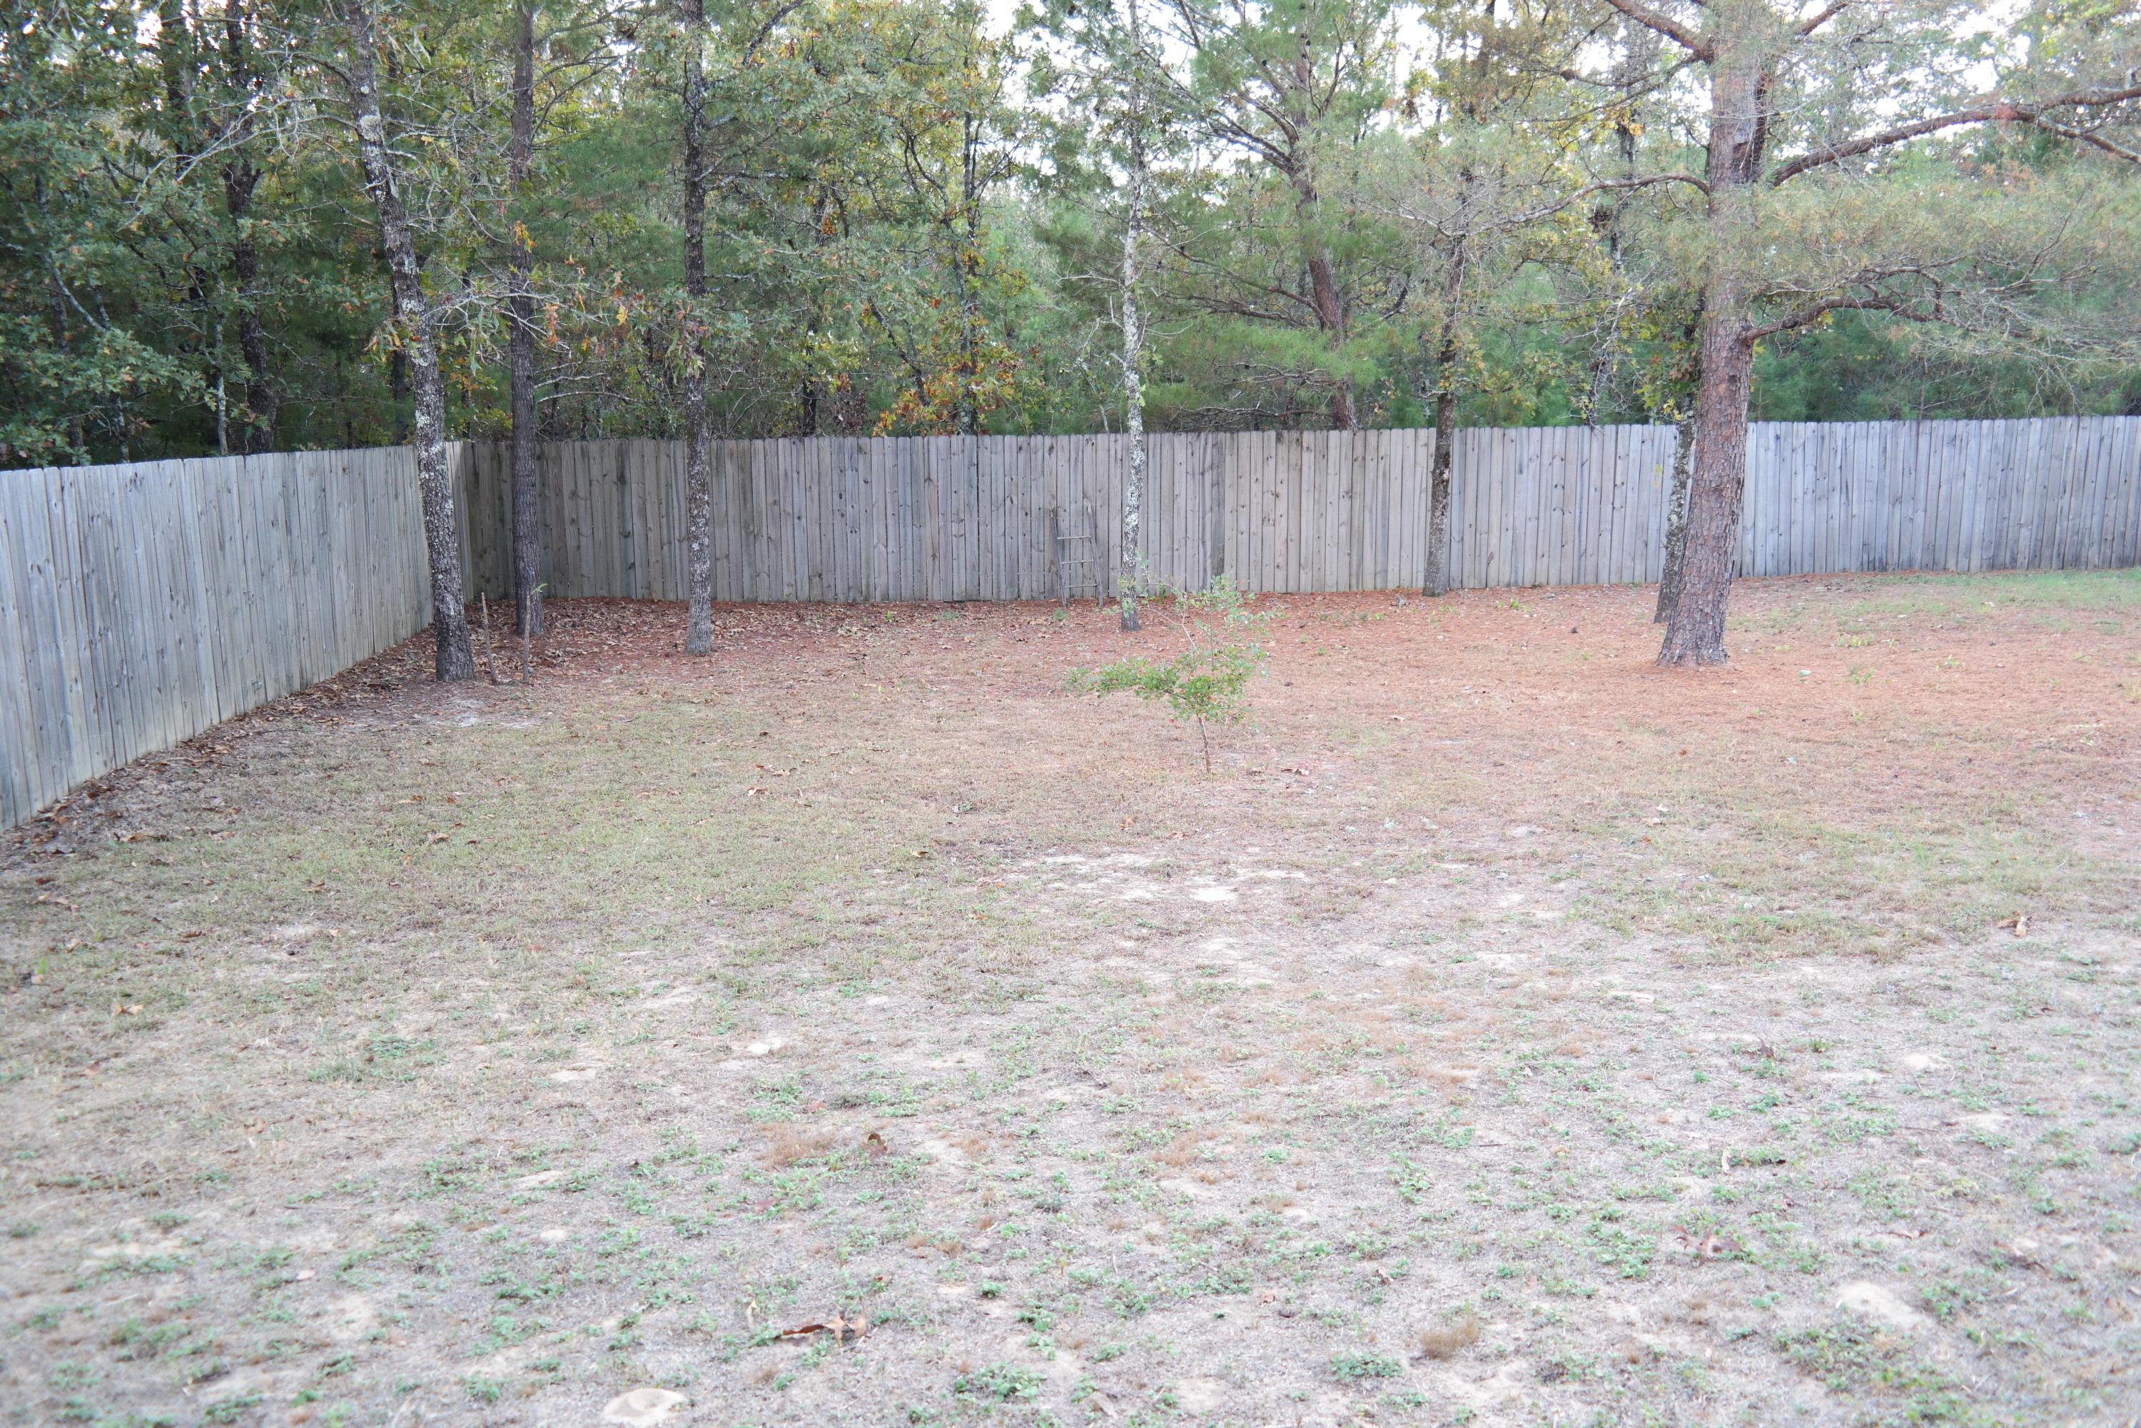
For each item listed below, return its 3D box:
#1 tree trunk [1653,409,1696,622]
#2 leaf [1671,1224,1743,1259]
[{"bbox_3d":[5.614,-1.816,14.817,0.240,1.960,0.240,7,10,20],"label":"tree trunk"},{"bbox_3d":[1.504,1.242,3.791,0.160,0.045,0.110,4,11,23],"label":"leaf"}]

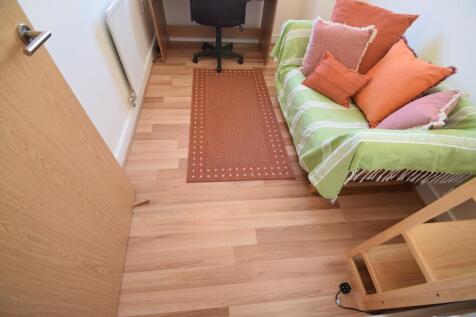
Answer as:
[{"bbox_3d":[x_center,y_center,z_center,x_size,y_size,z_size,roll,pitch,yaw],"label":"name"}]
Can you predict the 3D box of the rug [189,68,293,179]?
[{"bbox_3d":[-0.039,-0.446,1.883,0.800,0.010,1.500,-2,53,-7],"label":"rug"}]

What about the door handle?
[{"bbox_3d":[-0.569,-0.327,0.546,0.065,0.052,0.146,-5,54,-10],"label":"door handle"}]

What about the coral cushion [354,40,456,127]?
[{"bbox_3d":[0.997,-0.505,1.317,0.140,0.451,0.451,19,44,-24],"label":"coral cushion"}]

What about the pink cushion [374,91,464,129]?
[{"bbox_3d":[1.120,-0.295,1.279,0.380,0.380,0.130,-36,106,-25],"label":"pink cushion"}]

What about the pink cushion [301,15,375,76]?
[{"bbox_3d":[0.826,-0.912,1.658,0.419,0.419,0.130,17,12,13],"label":"pink cushion"}]

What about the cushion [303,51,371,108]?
[{"bbox_3d":[0.753,-0.597,1.511,0.384,0.100,0.286,37,92,12],"label":"cushion"}]

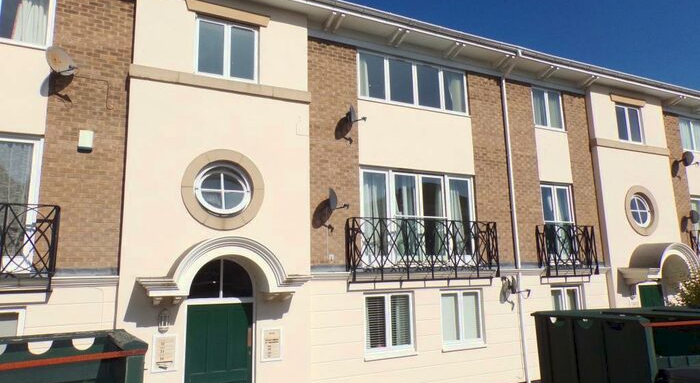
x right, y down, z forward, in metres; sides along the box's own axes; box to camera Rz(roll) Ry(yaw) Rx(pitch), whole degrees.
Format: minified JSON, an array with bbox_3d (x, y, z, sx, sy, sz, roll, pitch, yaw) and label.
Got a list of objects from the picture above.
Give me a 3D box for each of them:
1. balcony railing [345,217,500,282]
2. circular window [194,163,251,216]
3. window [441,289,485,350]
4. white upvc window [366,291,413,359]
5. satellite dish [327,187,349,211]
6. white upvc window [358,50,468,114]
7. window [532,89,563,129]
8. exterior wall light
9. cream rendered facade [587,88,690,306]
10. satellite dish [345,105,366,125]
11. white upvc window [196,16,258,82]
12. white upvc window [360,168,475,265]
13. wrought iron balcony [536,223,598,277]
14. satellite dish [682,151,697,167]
[{"bbox_3d":[1.626,1.224,10.170,3.618,1.223,0.289,4,-11,-26],"label":"balcony railing"},{"bbox_3d":[-2.219,-0.030,8.540,0.981,0.926,0.120,3,-11,-26],"label":"circular window"},{"bbox_3d":[2.447,2.744,10.505,1.122,1.208,0.101,4,-11,-26],"label":"window"},{"bbox_3d":[0.794,2.646,9.649,1.138,1.251,0.120,3,-11,-26],"label":"white upvc window"},{"bbox_3d":[-0.228,0.142,9.180,0.380,0.430,0.460,-2,-10,4],"label":"satellite dish"},{"bbox_3d":[1.510,-2.405,11.044,2.994,1.117,0.102,4,-11,-26],"label":"white upvc window"},{"bbox_3d":[5.293,-2.150,12.914,1.147,1.096,0.102,4,-11,-26],"label":"window"},{"bbox_3d":[-2.909,2.032,7.602,0.159,0.345,0.142,4,-11,-26],"label":"exterior wall light"},{"bbox_3d":[8.183,0.840,13.624,3.248,7.643,0.254,4,-11,-26],"label":"cream rendered facade"},{"bbox_3d":[0.151,-1.545,9.688,0.380,0.400,0.460,-2,-10,4],"label":"satellite dish"},{"bbox_3d":[-2.239,-2.614,8.947,1.139,1.099,0.120,3,-11,-26],"label":"white upvc window"},{"bbox_3d":[1.511,0.583,10.381,2.867,2.037,0.120,3,-11,-26],"label":"white upvc window"},{"bbox_3d":[5.397,1.462,11.986,1.730,1.190,0.250,3,-11,-26],"label":"wrought iron balcony"},{"bbox_3d":[10.354,-0.978,14.757,0.386,0.487,0.507,-1,-10,-2],"label":"satellite dish"}]

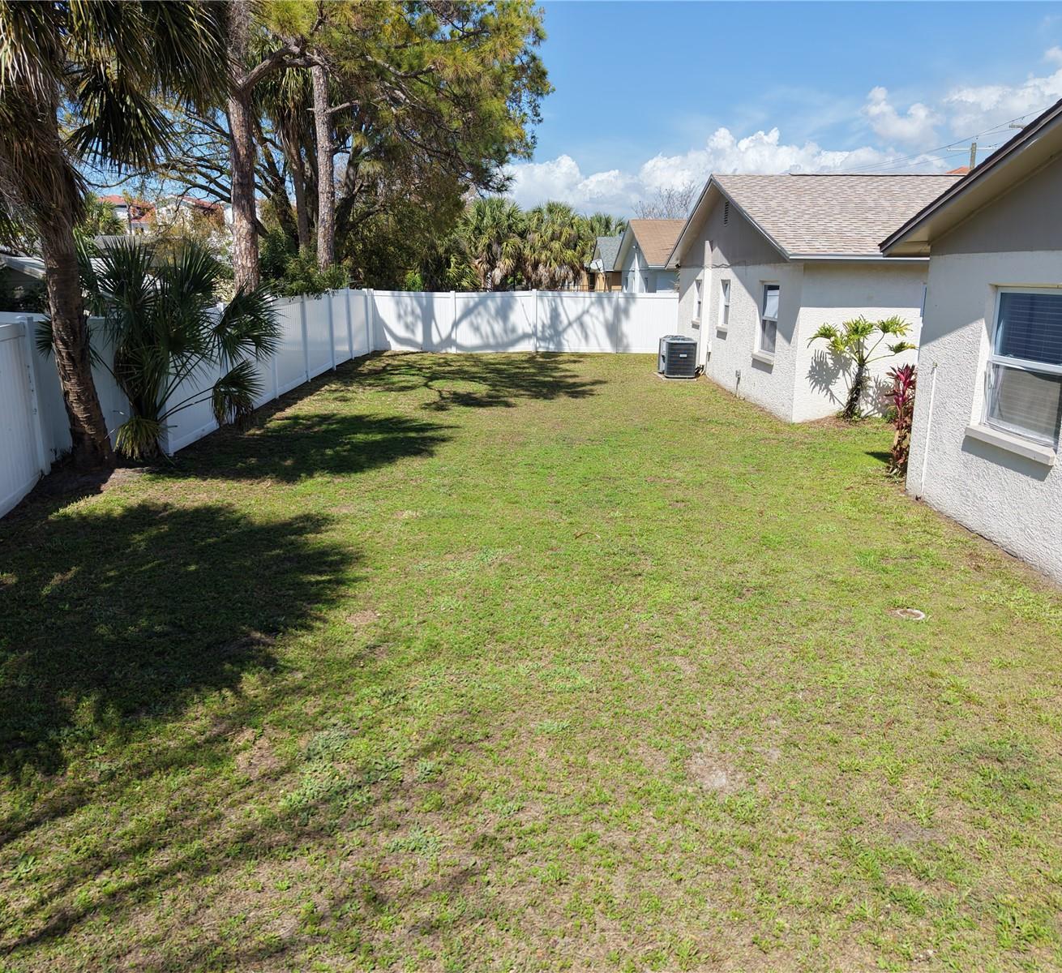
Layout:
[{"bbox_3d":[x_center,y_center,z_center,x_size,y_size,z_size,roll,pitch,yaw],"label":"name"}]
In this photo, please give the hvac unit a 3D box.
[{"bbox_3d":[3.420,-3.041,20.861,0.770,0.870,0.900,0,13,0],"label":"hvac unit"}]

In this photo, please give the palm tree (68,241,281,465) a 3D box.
[{"bbox_3d":[-4.580,-1.716,11.309,2.650,2.780,2.450,0,13,0],"label":"palm tree"}]

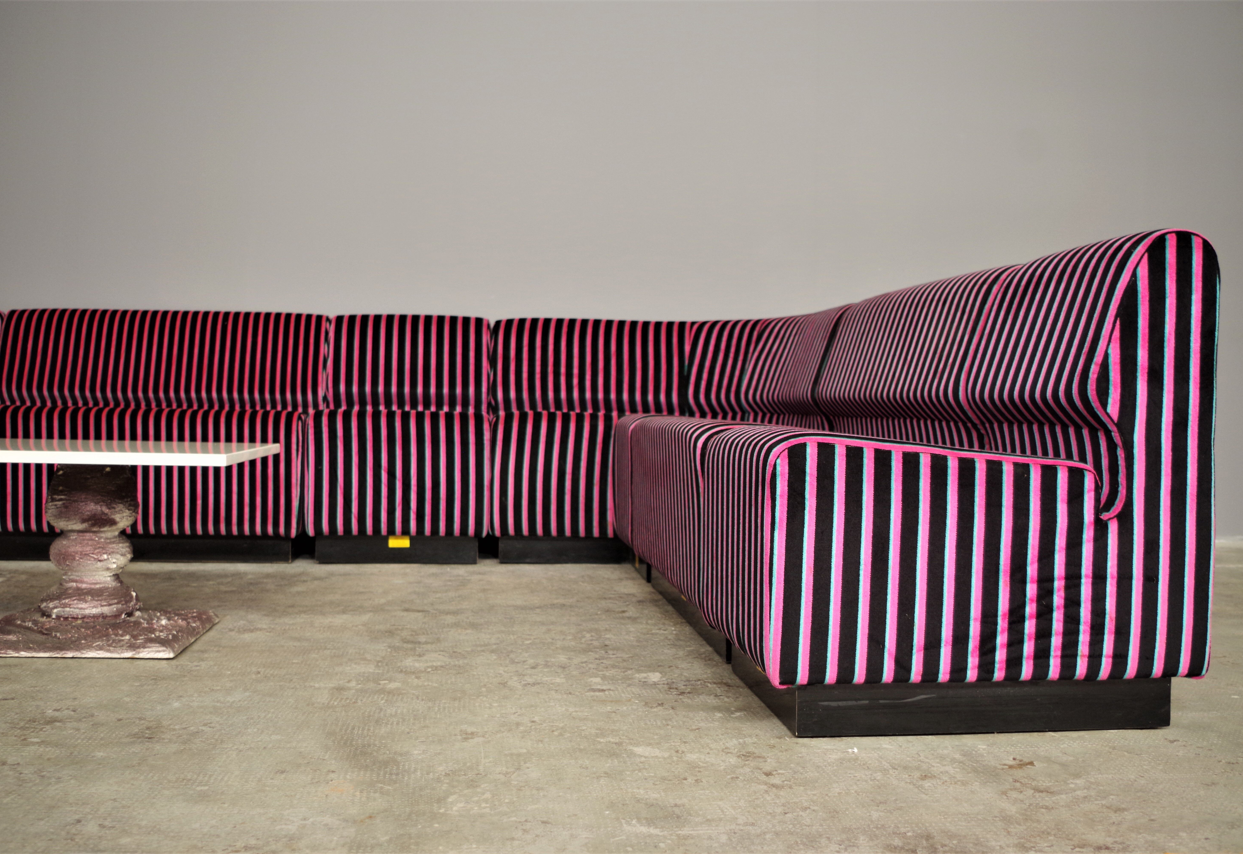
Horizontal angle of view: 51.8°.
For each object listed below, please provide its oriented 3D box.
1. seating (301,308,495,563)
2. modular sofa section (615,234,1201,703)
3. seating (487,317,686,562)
[{"bbox_3d":[-0.719,-0.016,4.261,0.562,0.743,0.724,0,1,-7],"label":"seating"},{"bbox_3d":[0.484,0.033,2.774,0.722,0.743,1.627,0,1,-7],"label":"modular sofa section"},{"bbox_3d":[-0.075,-0.011,4.339,0.735,0.743,0.724,0,1,-7],"label":"seating"}]

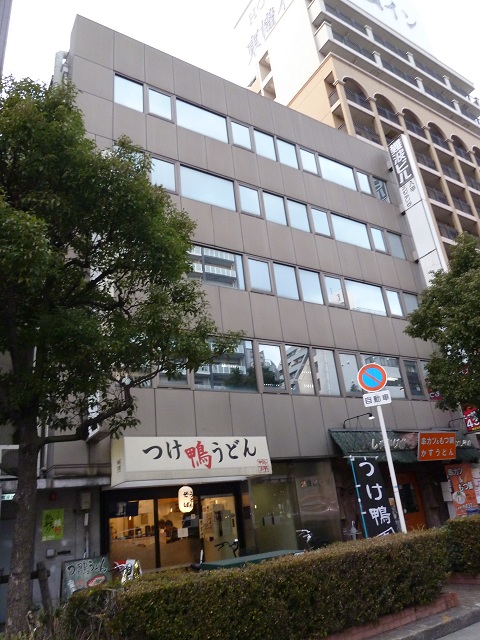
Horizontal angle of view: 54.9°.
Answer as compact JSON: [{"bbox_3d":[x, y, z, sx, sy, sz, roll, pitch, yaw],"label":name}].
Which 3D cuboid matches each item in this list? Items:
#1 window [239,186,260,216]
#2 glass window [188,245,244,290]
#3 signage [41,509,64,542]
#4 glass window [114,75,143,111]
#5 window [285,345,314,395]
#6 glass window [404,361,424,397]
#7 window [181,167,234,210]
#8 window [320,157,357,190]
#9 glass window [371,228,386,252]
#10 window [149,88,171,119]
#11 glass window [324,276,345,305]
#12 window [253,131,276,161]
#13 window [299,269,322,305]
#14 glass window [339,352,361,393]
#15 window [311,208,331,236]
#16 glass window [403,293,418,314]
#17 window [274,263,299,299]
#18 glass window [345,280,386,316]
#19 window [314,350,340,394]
[{"bbox_3d":[0.385,-4.664,18.122,0.879,1.252,0.120,8,-27,-31],"label":"window"},{"bbox_3d":[-0.764,-1.802,15.937,2.168,1.453,0.120,8,-27,-31],"label":"glass window"},{"bbox_3d":[-4.586,5.037,11.357,0.477,0.701,0.015,8,-26,-31],"label":"signage"},{"bbox_3d":[-4.116,-8.403,17.198,1.153,1.499,0.100,8,-26,-31],"label":"glass window"},{"bbox_3d":[2.106,1.768,16.136,1.057,1.770,0.120,8,-27,-31],"label":"window"},{"bbox_3d":[7.368,2.487,19.674,0.875,1.587,0.100,8,-26,-31],"label":"glass window"},{"bbox_3d":[-1.151,-4.843,17.141,2.278,1.395,0.120,8,-27,-31],"label":"window"},{"bbox_3d":[4.909,-7.301,23.063,2.308,1.468,0.100,8,-26,-31],"label":"window"},{"bbox_3d":[6.551,-3.753,21.864,0.748,1.173,0.120,8,-27,-31],"label":"glass window"},{"bbox_3d":[-3.069,-8.284,17.847,0.964,1.310,0.100,8,-26,-31],"label":"window"},{"bbox_3d":[3.835,-1.157,18.679,0.876,1.214,0.120,8,-27,-31],"label":"glass window"},{"bbox_3d":[1.097,-7.500,19.948,1.045,1.395,0.120,8,-27,-31],"label":"window"},{"bbox_3d":[2.787,-1.282,18.095,1.028,1.431,0.120,8,-27,-31],"label":"window"},{"bbox_3d":[4.170,2.016,17.352,0.876,1.553,0.120,8,-27,-31],"label":"glass window"},{"bbox_3d":[3.672,-4.381,20.831,0.932,1.314,0.100,8,-26,-31],"label":"window"},{"bbox_3d":[8.015,-0.532,21.280,1.005,1.443,0.120,8,-27,-31],"label":"glass window"},{"bbox_3d":[1.852,-1.497,18.227,1.090,1.488,0.100,8,-26,-31],"label":"window"},{"bbox_3d":[5.469,-0.930,20.049,2.312,1.487,0.100,8,-26,-31],"label":"glass window"},{"bbox_3d":[3.304,1.987,17.529,1.052,1.808,0.100,8,-26,-31],"label":"window"}]

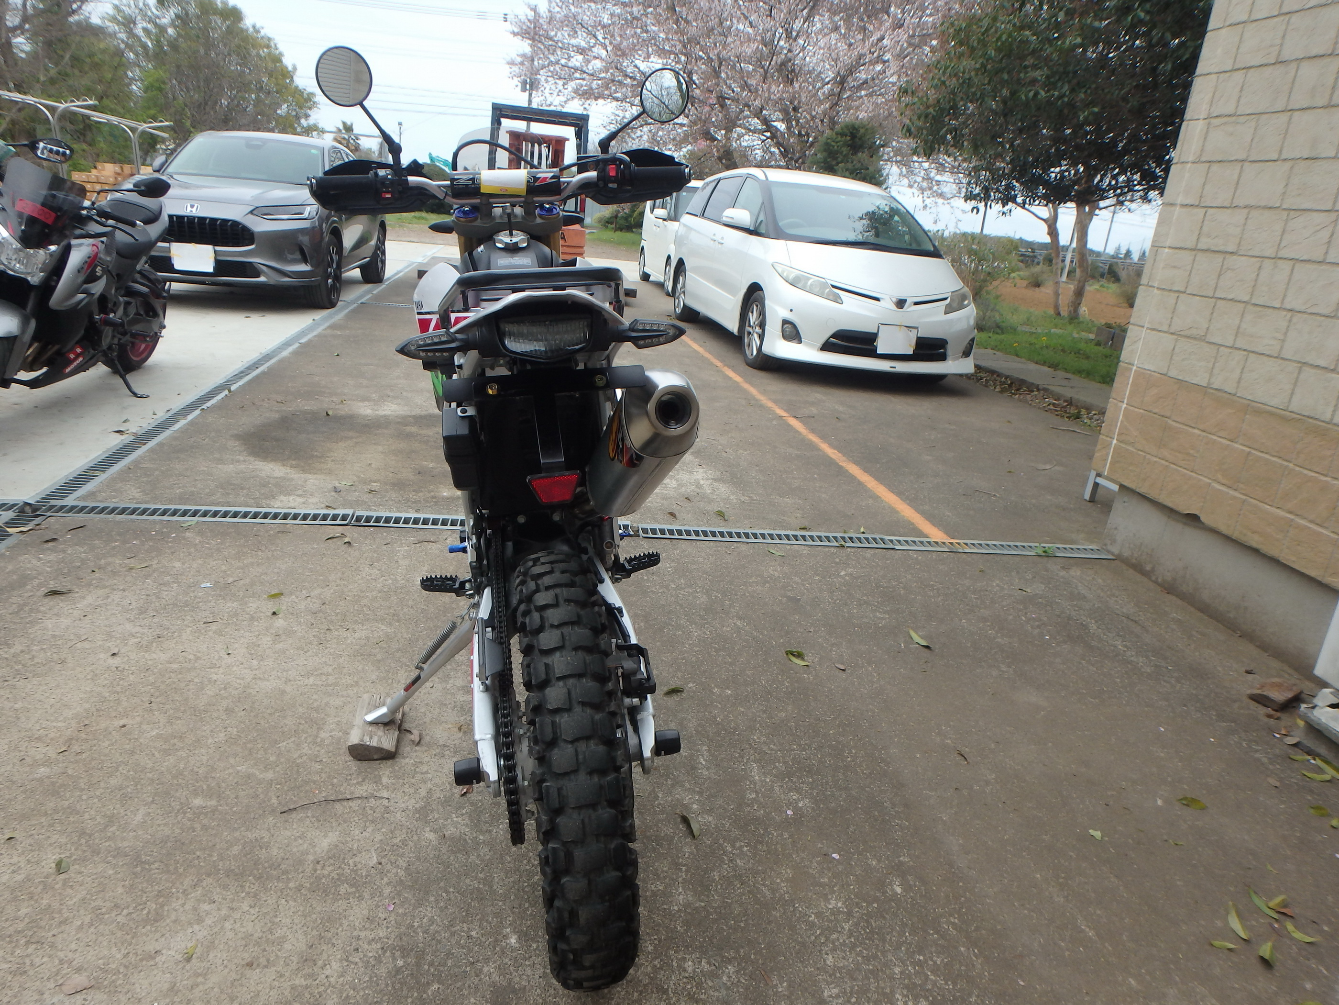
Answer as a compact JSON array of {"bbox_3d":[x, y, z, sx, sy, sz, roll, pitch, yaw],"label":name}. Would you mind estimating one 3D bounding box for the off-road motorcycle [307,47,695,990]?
[{"bbox_3d":[-0.312,-0.237,1.780,0.840,1.400,2.100,-5,21,-11],"label":"off-road motorcycle"}]

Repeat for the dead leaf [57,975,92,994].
[{"bbox_3d":[-0.836,0.681,1.147,0.038,0.008,0.023,-3,21,-26],"label":"dead leaf"}]

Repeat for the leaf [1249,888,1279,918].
[{"bbox_3d":[1.129,0.760,1.544,0.024,0.012,0.075,5,19,-4],"label":"leaf"}]

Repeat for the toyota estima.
[{"bbox_3d":[1.376,-2.455,8.370,1.840,1.750,4.800,2,19,-13],"label":"toyota estima"}]

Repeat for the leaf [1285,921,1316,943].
[{"bbox_3d":[1.153,0.784,1.486,0.022,0.010,0.050,-12,26,-42],"label":"leaf"}]

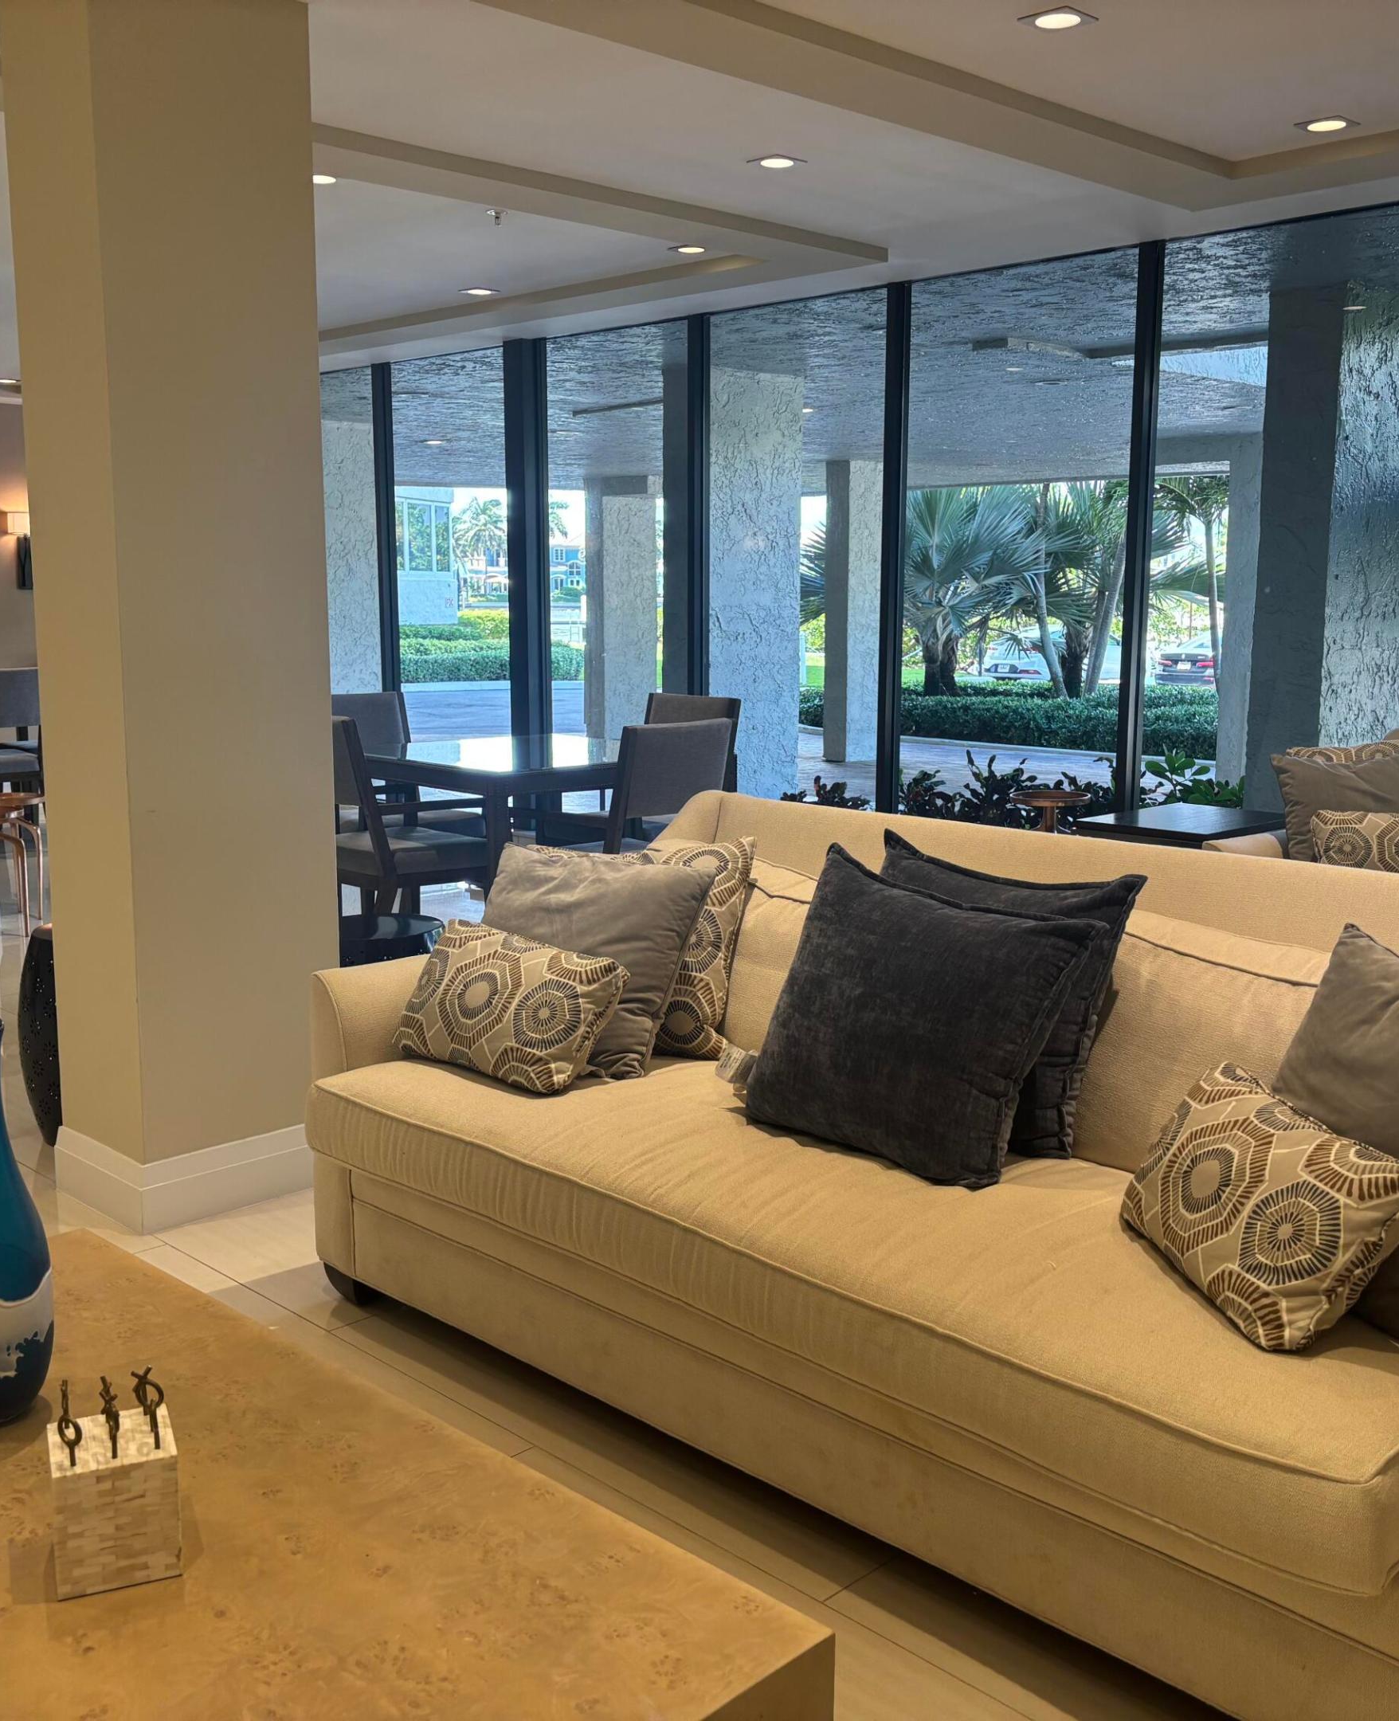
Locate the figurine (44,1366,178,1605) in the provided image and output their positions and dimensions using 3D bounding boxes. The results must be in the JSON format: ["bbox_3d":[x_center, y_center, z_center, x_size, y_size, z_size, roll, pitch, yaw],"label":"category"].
[{"bbox_3d":[-0.562,0.588,1.650,0.111,0.171,0.111,-3,10,-22],"label":"figurine"}]

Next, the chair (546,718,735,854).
[{"bbox_3d":[-0.235,-0.004,5.702,0.520,0.930,0.580,-9,13,-44],"label":"chair"}]

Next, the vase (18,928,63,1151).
[{"bbox_3d":[-1.501,0.442,4.235,0.335,0.515,0.335,-9,13,-44],"label":"vase"}]

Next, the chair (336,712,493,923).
[{"bbox_3d":[-1.060,-0.039,5.847,0.612,0.933,0.476,-9,13,-44],"label":"chair"}]

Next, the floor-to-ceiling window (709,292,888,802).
[{"bbox_3d":[0.380,-1.046,7.212,0.080,2.496,0.978,-9,13,-44],"label":"floor-to-ceiling window"}]

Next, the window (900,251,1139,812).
[{"bbox_3d":[1.216,-1.010,6.792,0.090,2.550,1.100,-9,13,-44],"label":"window"}]

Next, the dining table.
[{"bbox_3d":[-0.613,-0.019,6.333,1.080,0.757,1.080,-9,13,-44],"label":"dining table"}]

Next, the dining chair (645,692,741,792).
[{"bbox_3d":[-0.217,-0.133,6.447,0.612,0.933,0.476,-9,13,-44],"label":"dining chair"}]

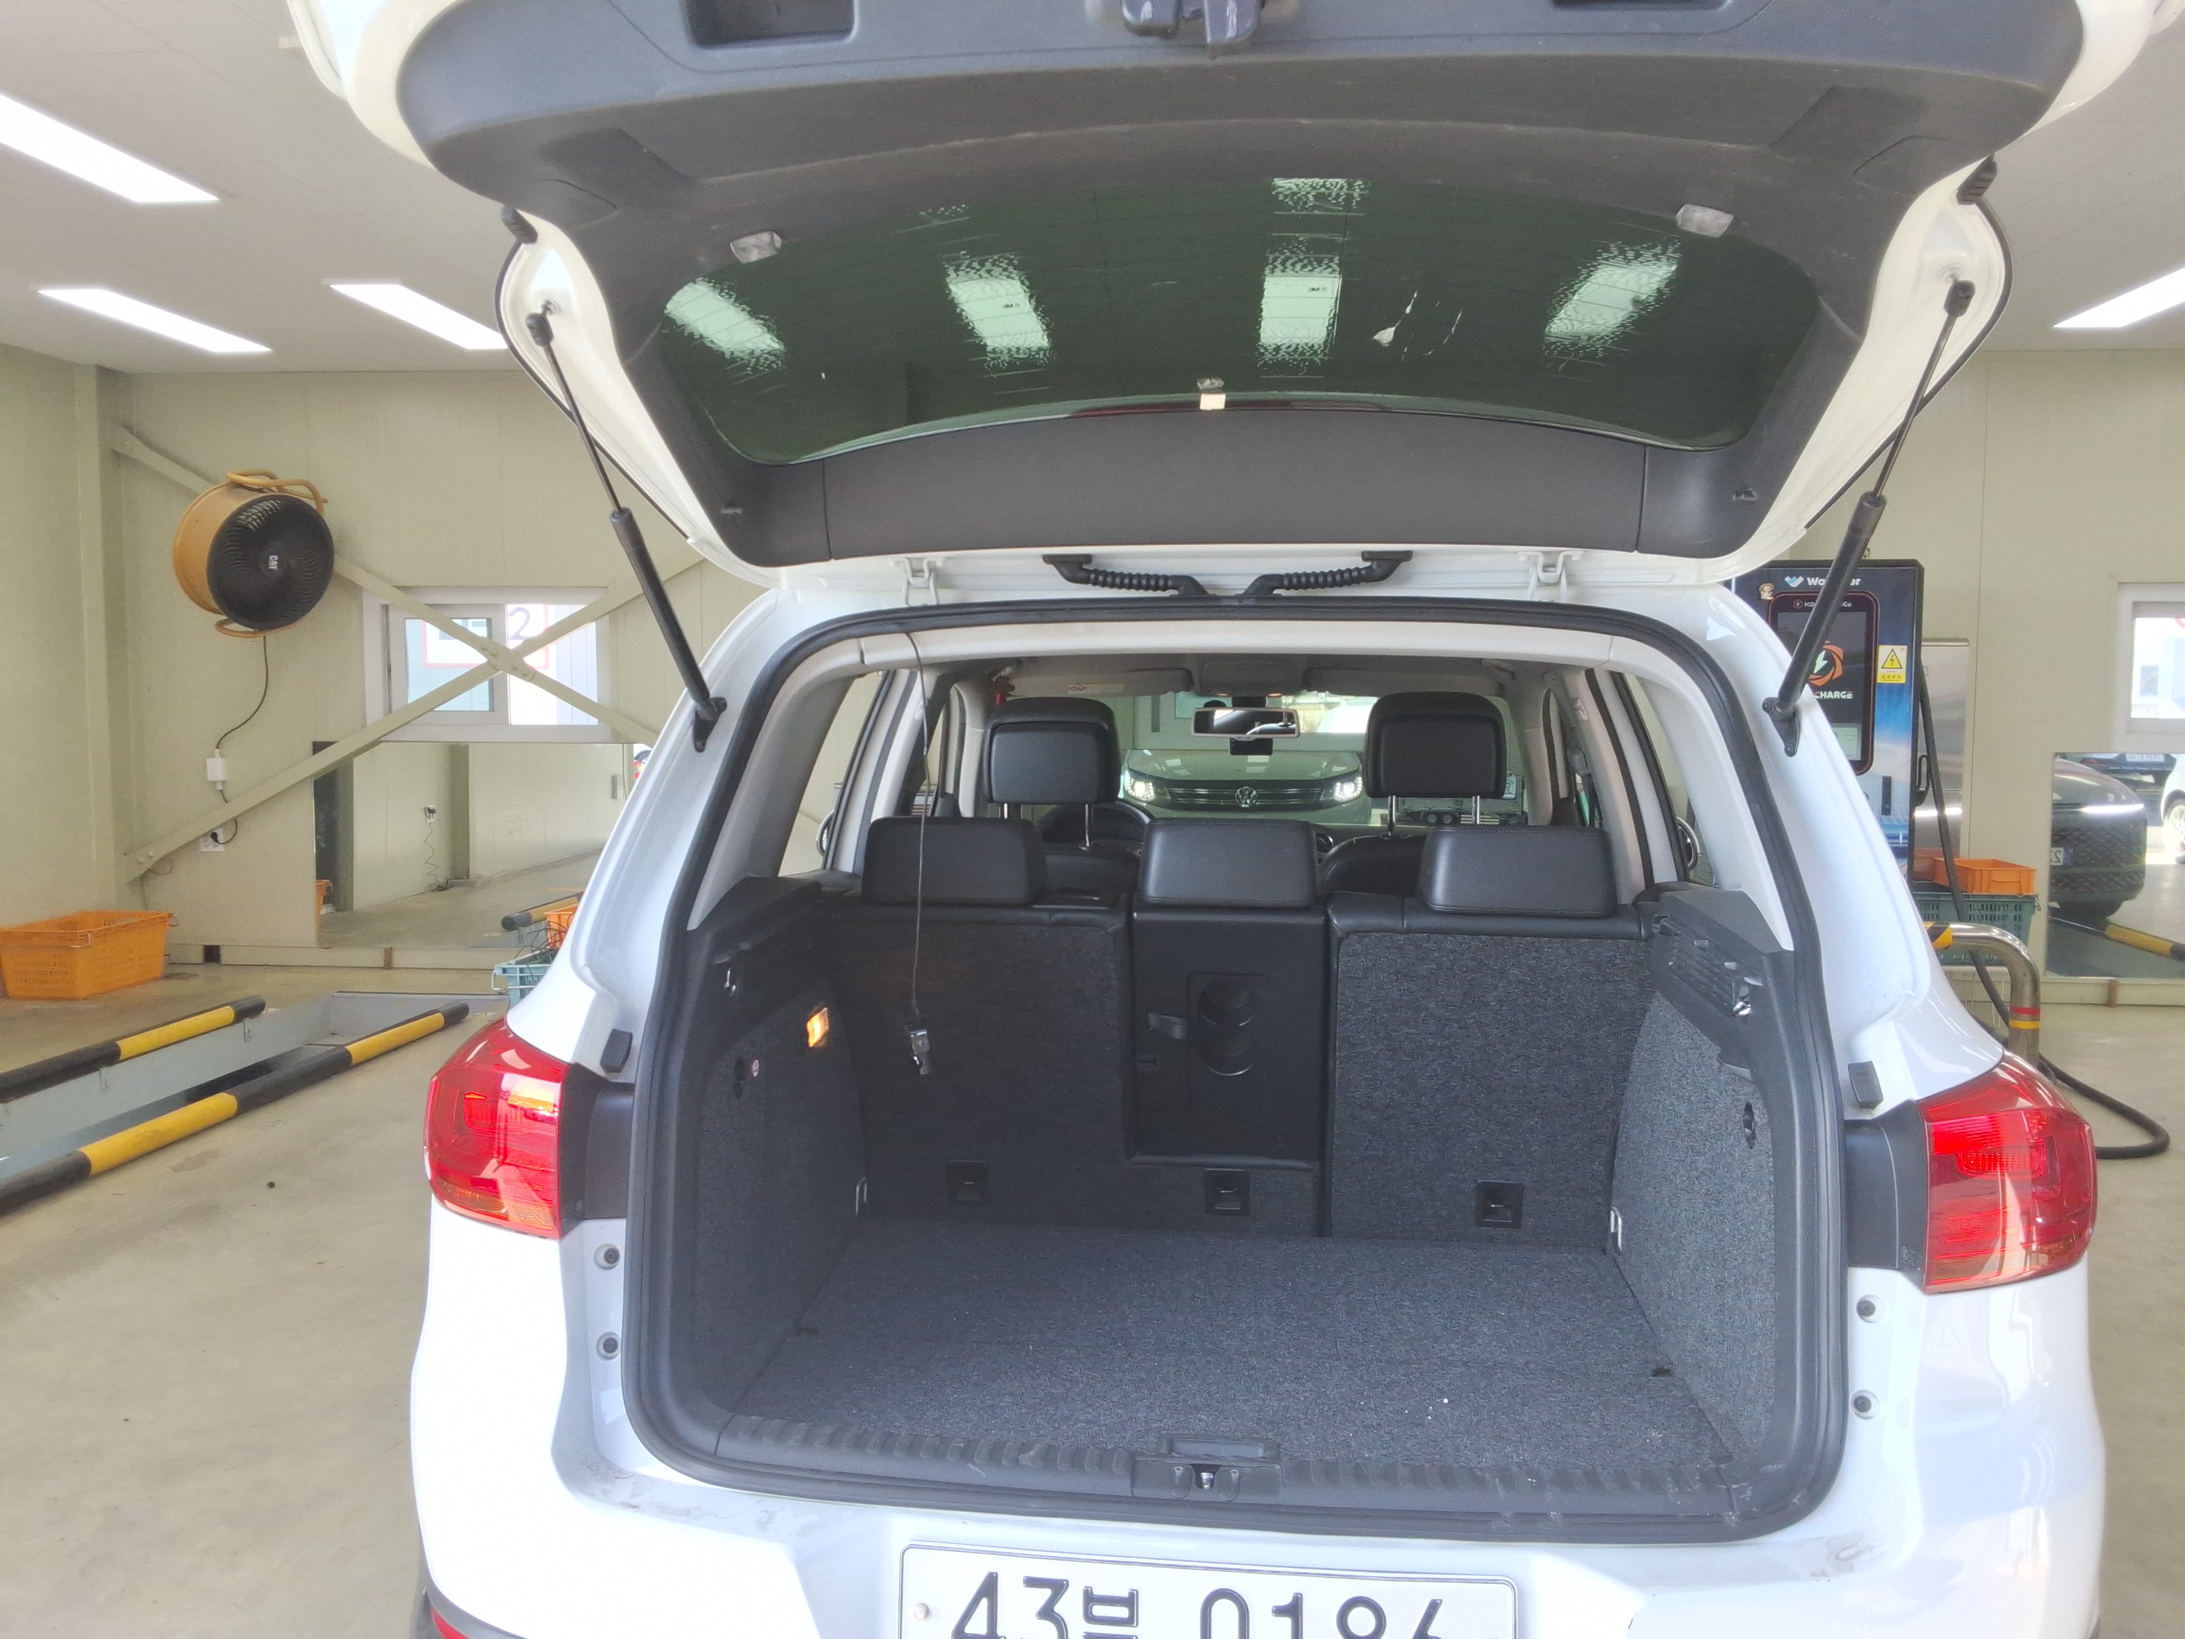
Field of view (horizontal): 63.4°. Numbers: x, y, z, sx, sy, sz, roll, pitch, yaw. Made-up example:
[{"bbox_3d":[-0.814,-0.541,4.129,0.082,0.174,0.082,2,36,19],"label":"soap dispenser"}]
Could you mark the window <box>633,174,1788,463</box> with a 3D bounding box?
[{"bbox_3d":[0.119,-0.443,1.615,1.040,0.080,0.420,1,-13,6],"label":"window"}]

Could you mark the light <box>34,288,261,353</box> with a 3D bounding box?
[{"bbox_3d":[-3.996,-2.139,7.613,0.305,0.040,1.265,1,4,4],"label":"light"}]

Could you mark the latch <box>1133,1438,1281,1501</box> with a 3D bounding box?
[{"bbox_3d":[0.104,0.591,1.603,0.128,0.045,0.055,1,4,6],"label":"latch"}]

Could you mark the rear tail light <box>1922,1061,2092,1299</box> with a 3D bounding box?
[{"bbox_3d":[0.862,0.331,1.700,0.185,0.210,0.200,1,4,6],"label":"rear tail light"}]

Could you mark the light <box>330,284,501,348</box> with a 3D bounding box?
[{"bbox_3d":[-2.802,-2.129,7.529,0.305,0.040,1.265,1,4,4],"label":"light"}]

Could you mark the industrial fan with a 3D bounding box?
[{"bbox_3d":[-3.988,-1.258,8.401,0.400,0.730,0.670,12,11,38],"label":"industrial fan"}]

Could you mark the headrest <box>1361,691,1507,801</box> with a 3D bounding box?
[{"bbox_3d":[0.653,-0.140,3.370,0.265,0.205,0.125,1,4,6],"label":"headrest"}]

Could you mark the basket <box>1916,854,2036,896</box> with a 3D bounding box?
[{"bbox_3d":[3.719,0.239,7.377,0.275,0.105,0.420,1,4,6],"label":"basket"}]

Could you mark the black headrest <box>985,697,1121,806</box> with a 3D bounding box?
[{"bbox_3d":[-0.077,-0.132,3.450,0.260,0.205,0.125,1,4,6],"label":"black headrest"}]

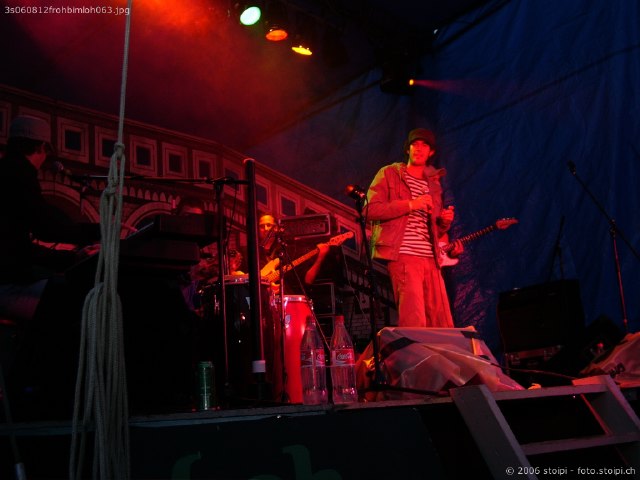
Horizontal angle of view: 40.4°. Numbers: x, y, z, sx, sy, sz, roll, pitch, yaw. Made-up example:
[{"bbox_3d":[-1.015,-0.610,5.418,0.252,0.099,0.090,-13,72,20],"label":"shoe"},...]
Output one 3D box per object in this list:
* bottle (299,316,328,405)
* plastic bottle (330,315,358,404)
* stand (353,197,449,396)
[{"bbox_3d":[-0.024,0.445,3.223,0.092,0.321,0.092,-4,-10,0],"label":"bottle"},{"bbox_3d":[0.085,0.443,3.222,0.092,0.324,0.092,-4,-10,0],"label":"plastic bottle"},{"bbox_3d":[0.351,0.291,4.770,0.540,1.137,0.550,-10,-12,29],"label":"stand"}]

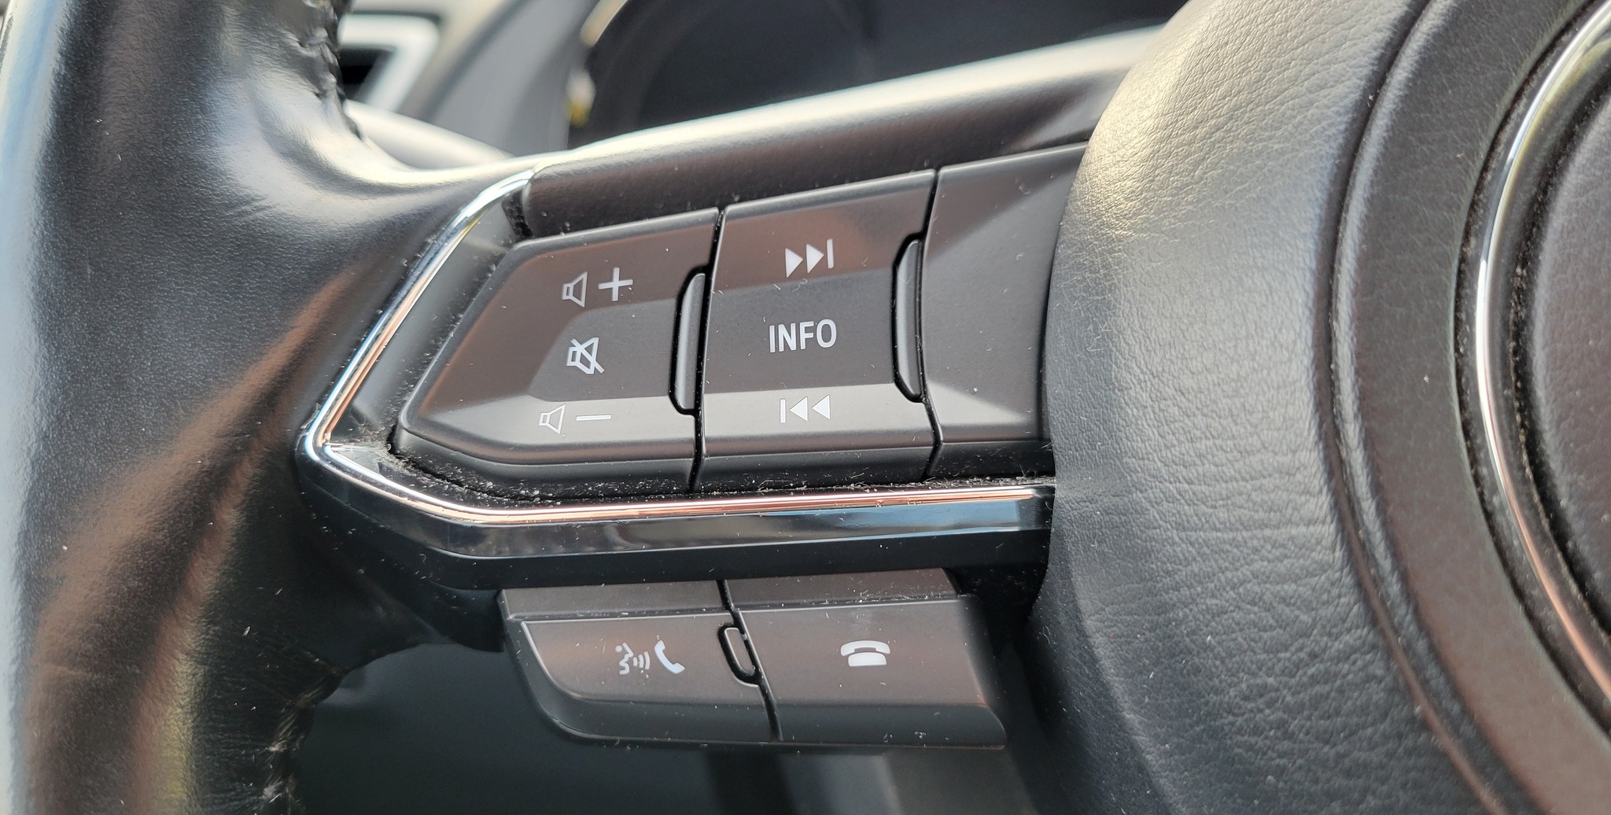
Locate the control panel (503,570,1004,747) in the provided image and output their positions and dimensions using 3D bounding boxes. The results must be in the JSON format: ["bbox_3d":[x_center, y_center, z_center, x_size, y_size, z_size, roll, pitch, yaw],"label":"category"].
[{"bbox_3d":[-0.006,0.028,0.127,0.055,0.018,0.014,-5,-27,19],"label":"control panel"}]

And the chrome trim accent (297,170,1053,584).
[{"bbox_3d":[-0.015,-0.006,0.139,0.087,0.048,0.017,-5,-27,19],"label":"chrome trim accent"}]

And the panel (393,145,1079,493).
[{"bbox_3d":[-0.008,-0.008,0.134,0.078,0.039,0.014,-5,-27,19],"label":"panel"}]

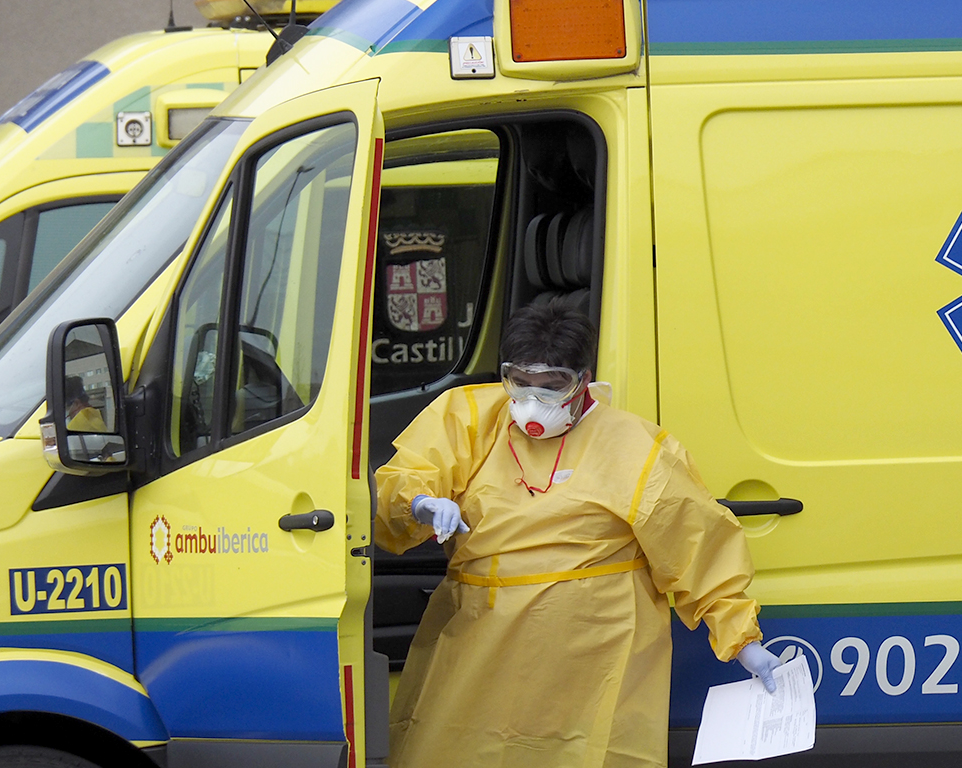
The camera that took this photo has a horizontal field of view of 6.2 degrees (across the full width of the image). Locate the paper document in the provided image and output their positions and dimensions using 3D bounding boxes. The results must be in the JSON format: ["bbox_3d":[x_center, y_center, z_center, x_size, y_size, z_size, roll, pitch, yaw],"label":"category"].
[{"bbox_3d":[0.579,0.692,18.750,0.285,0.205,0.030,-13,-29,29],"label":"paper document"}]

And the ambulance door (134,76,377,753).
[{"bbox_3d":[-0.463,0.165,18.750,0.160,1.590,1.060,-1,-1,-27],"label":"ambulance door"}]

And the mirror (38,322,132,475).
[{"bbox_3d":[-0.847,0.027,18.970,0.185,0.335,0.120,0,-1,-31],"label":"mirror"}]

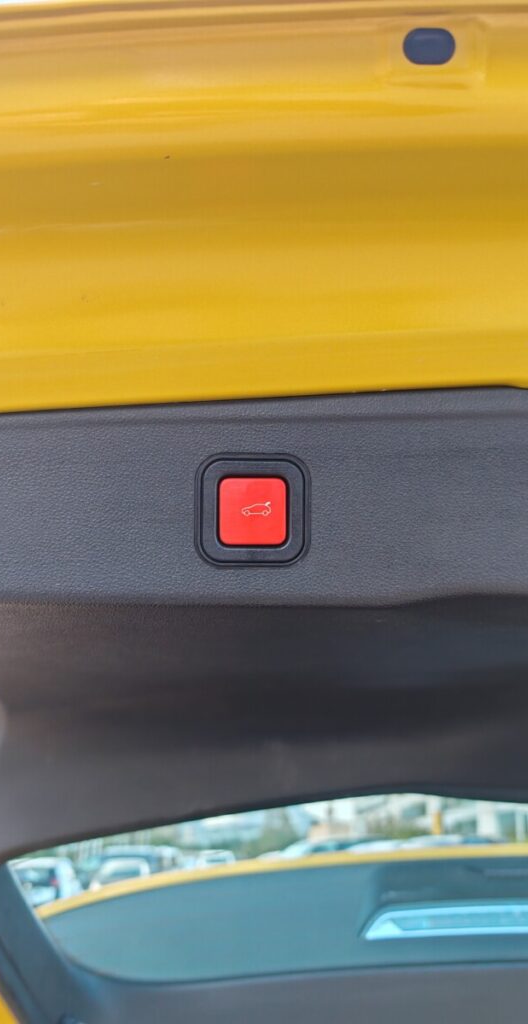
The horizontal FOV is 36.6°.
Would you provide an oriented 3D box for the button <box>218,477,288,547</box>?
[{"bbox_3d":[-0.004,0.000,0.328,0.027,0.027,0.007,0,0,0],"label":"button"}]

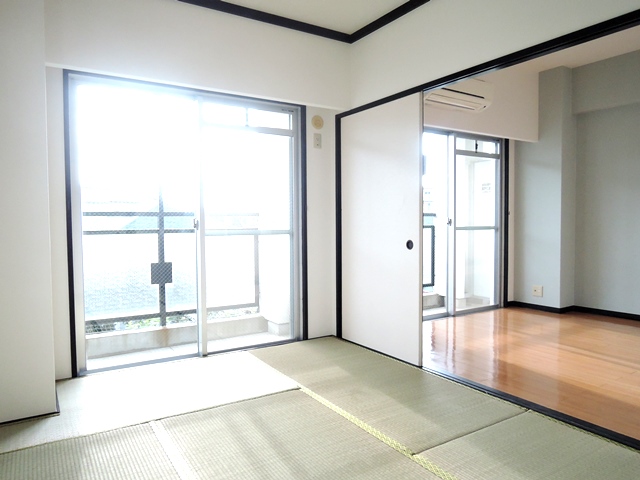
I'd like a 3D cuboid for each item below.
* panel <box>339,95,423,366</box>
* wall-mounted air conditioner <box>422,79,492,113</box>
[{"bbox_3d":[0.422,-0.074,3.266,0.032,1.785,0.895,-2,3,-32],"label":"panel"},{"bbox_3d":[1.226,-1.316,3.909,0.800,0.280,0.205,-2,3,-32],"label":"wall-mounted air conditioner"}]

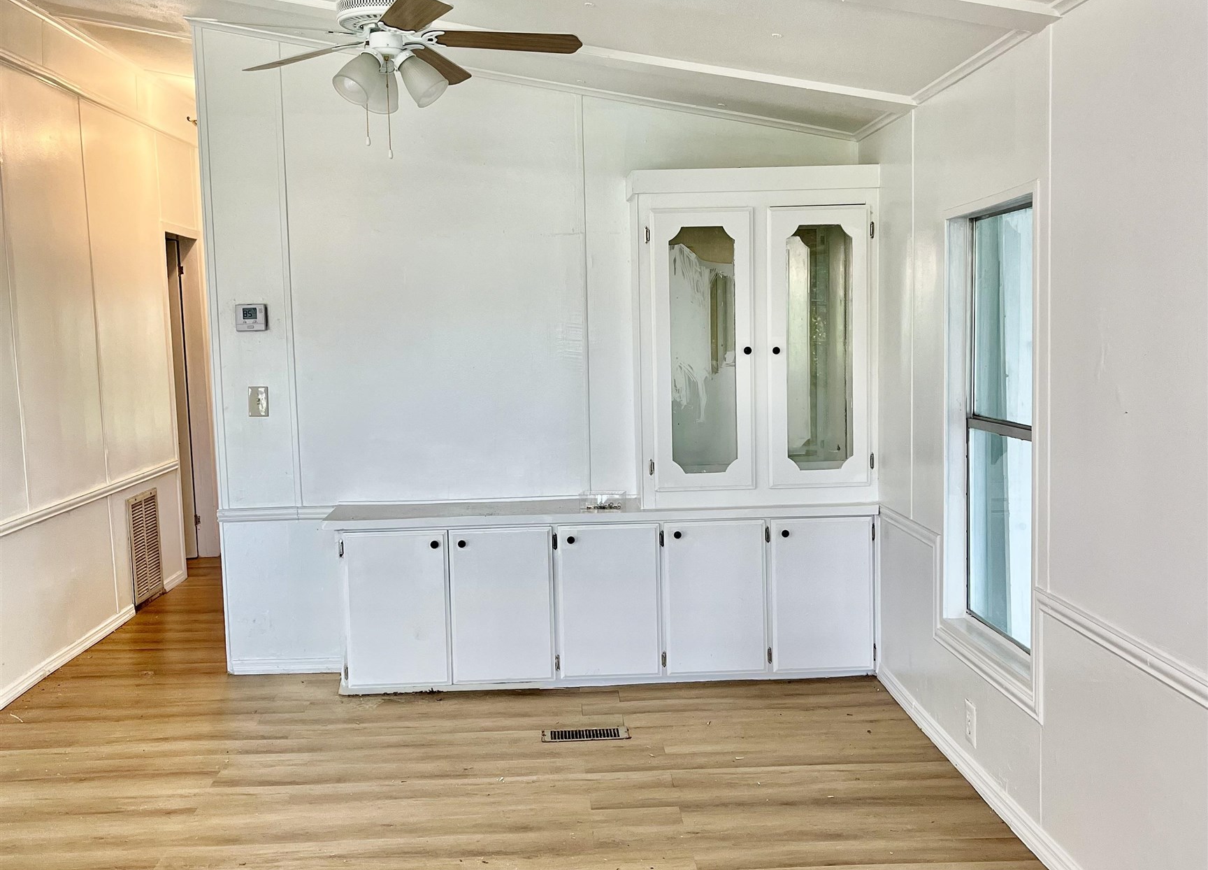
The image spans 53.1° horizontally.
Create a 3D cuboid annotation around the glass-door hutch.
[{"bbox_3d":[0.603,-0.392,4.966,0.981,1.330,0.328,-2,5,-2],"label":"glass-door hutch"}]

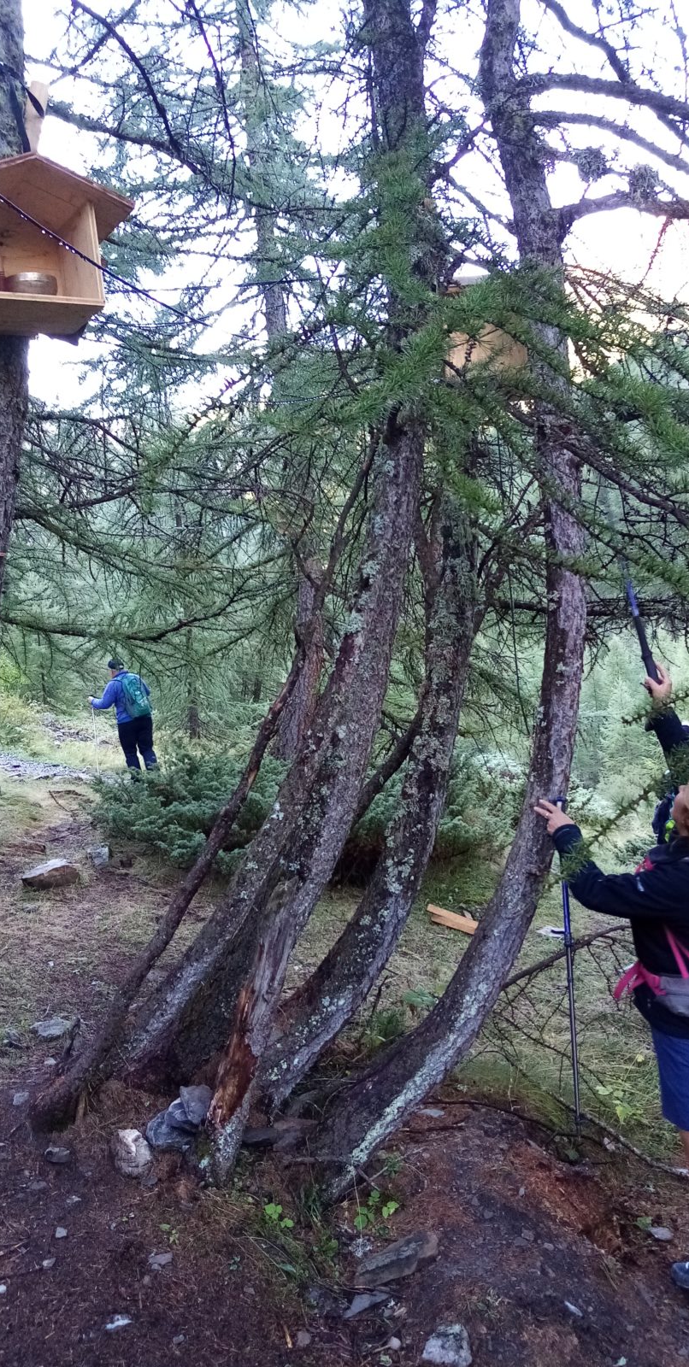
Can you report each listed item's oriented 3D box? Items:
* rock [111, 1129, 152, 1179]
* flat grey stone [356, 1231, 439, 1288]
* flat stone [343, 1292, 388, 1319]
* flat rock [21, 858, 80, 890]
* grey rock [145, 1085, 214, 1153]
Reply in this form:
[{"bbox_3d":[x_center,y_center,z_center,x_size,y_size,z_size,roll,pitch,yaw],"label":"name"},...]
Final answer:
[{"bbox_3d":[-0.652,1.439,3.140,0.120,0.120,0.110,-7,0,-11],"label":"rock"},{"bbox_3d":[0.144,1.563,2.790,0.235,0.065,0.100,-7,0,-34],"label":"flat grey stone"},{"bbox_3d":[0.056,1.600,2.640,0.115,0.028,0.065,-7,0,-38],"label":"flat stone"},{"bbox_3d":[-1.959,1.286,6.850,0.360,0.165,0.260,-7,0,-11],"label":"flat rock"},{"bbox_3d":[-0.537,1.416,3.340,0.210,0.165,0.170,-7,0,-11],"label":"grey rock"}]

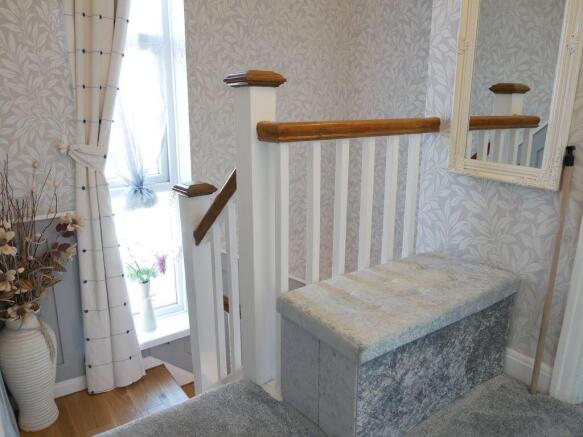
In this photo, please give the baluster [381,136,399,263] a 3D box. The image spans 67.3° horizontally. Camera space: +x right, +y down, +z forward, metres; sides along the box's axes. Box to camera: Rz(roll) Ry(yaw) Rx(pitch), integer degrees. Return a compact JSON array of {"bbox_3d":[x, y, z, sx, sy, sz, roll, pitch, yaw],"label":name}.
[{"bbox_3d":[0.383,0.107,1.746,0.031,0.860,0.031,-10,17,-35],"label":"baluster"}]

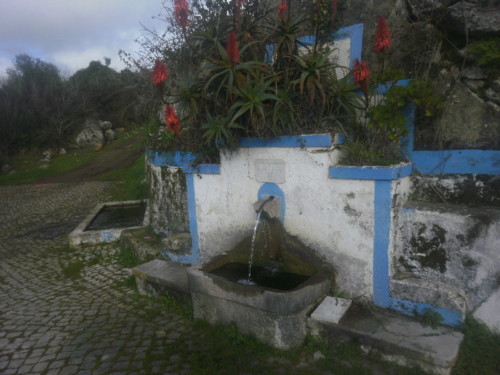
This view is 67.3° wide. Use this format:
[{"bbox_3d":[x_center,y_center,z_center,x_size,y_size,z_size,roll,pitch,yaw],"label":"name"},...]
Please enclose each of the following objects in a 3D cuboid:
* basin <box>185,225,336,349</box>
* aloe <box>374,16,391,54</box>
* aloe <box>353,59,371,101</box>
[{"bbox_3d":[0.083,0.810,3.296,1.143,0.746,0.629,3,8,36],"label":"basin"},{"bbox_3d":[1.173,-1.345,3.300,0.150,0.294,0.150,-2,6,0],"label":"aloe"},{"bbox_3d":[0.921,-0.892,3.100,0.134,0.322,0.134,-2,6,0],"label":"aloe"}]

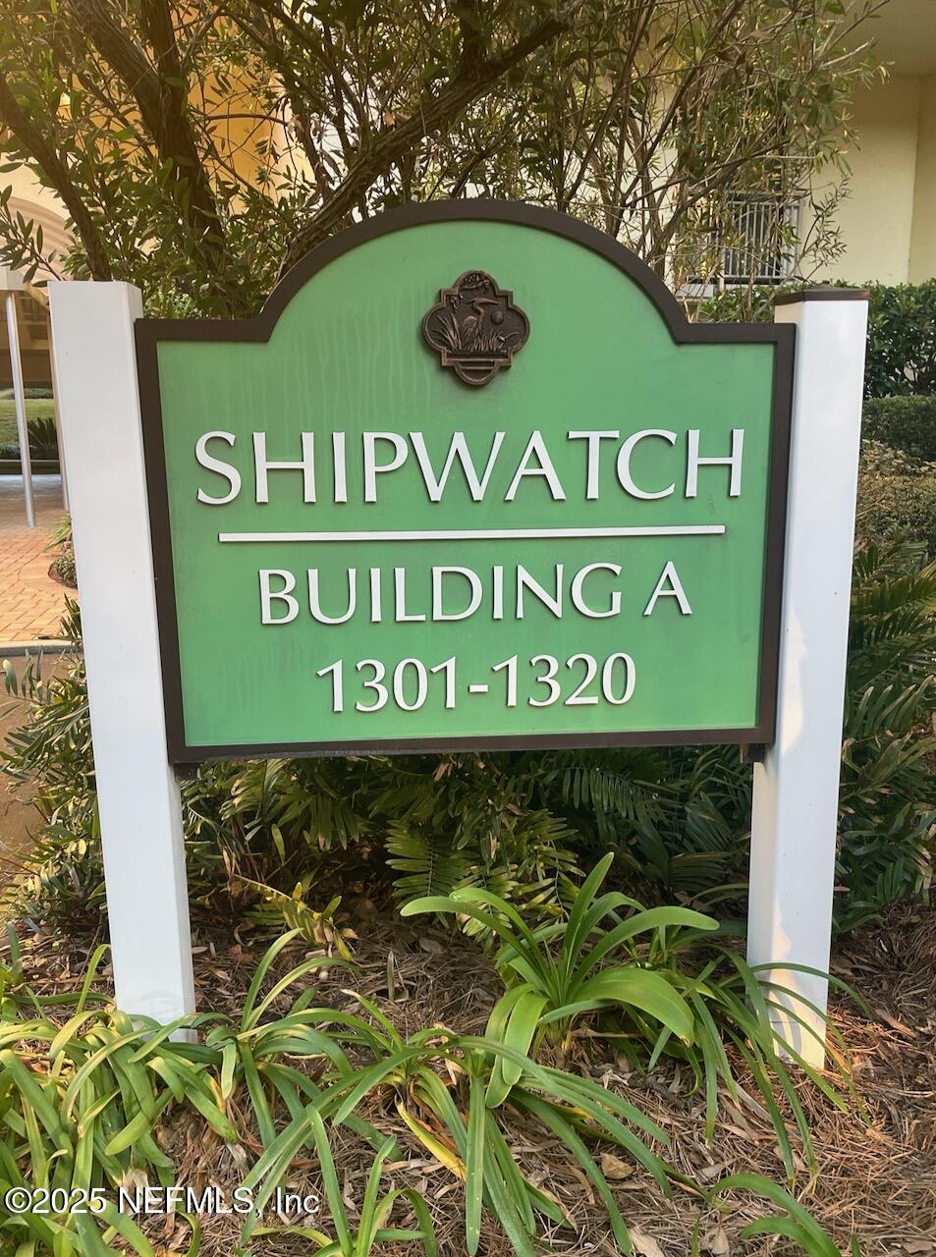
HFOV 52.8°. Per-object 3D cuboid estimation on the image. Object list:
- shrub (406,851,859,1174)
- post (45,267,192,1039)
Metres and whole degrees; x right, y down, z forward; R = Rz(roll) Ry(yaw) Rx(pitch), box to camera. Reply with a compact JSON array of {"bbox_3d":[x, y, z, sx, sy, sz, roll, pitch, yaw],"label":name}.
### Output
[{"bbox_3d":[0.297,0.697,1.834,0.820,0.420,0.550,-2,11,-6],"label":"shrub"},{"bbox_3d":[-0.621,0.107,1.740,0.122,1.400,0.122,-2,11,-6],"label":"post"}]

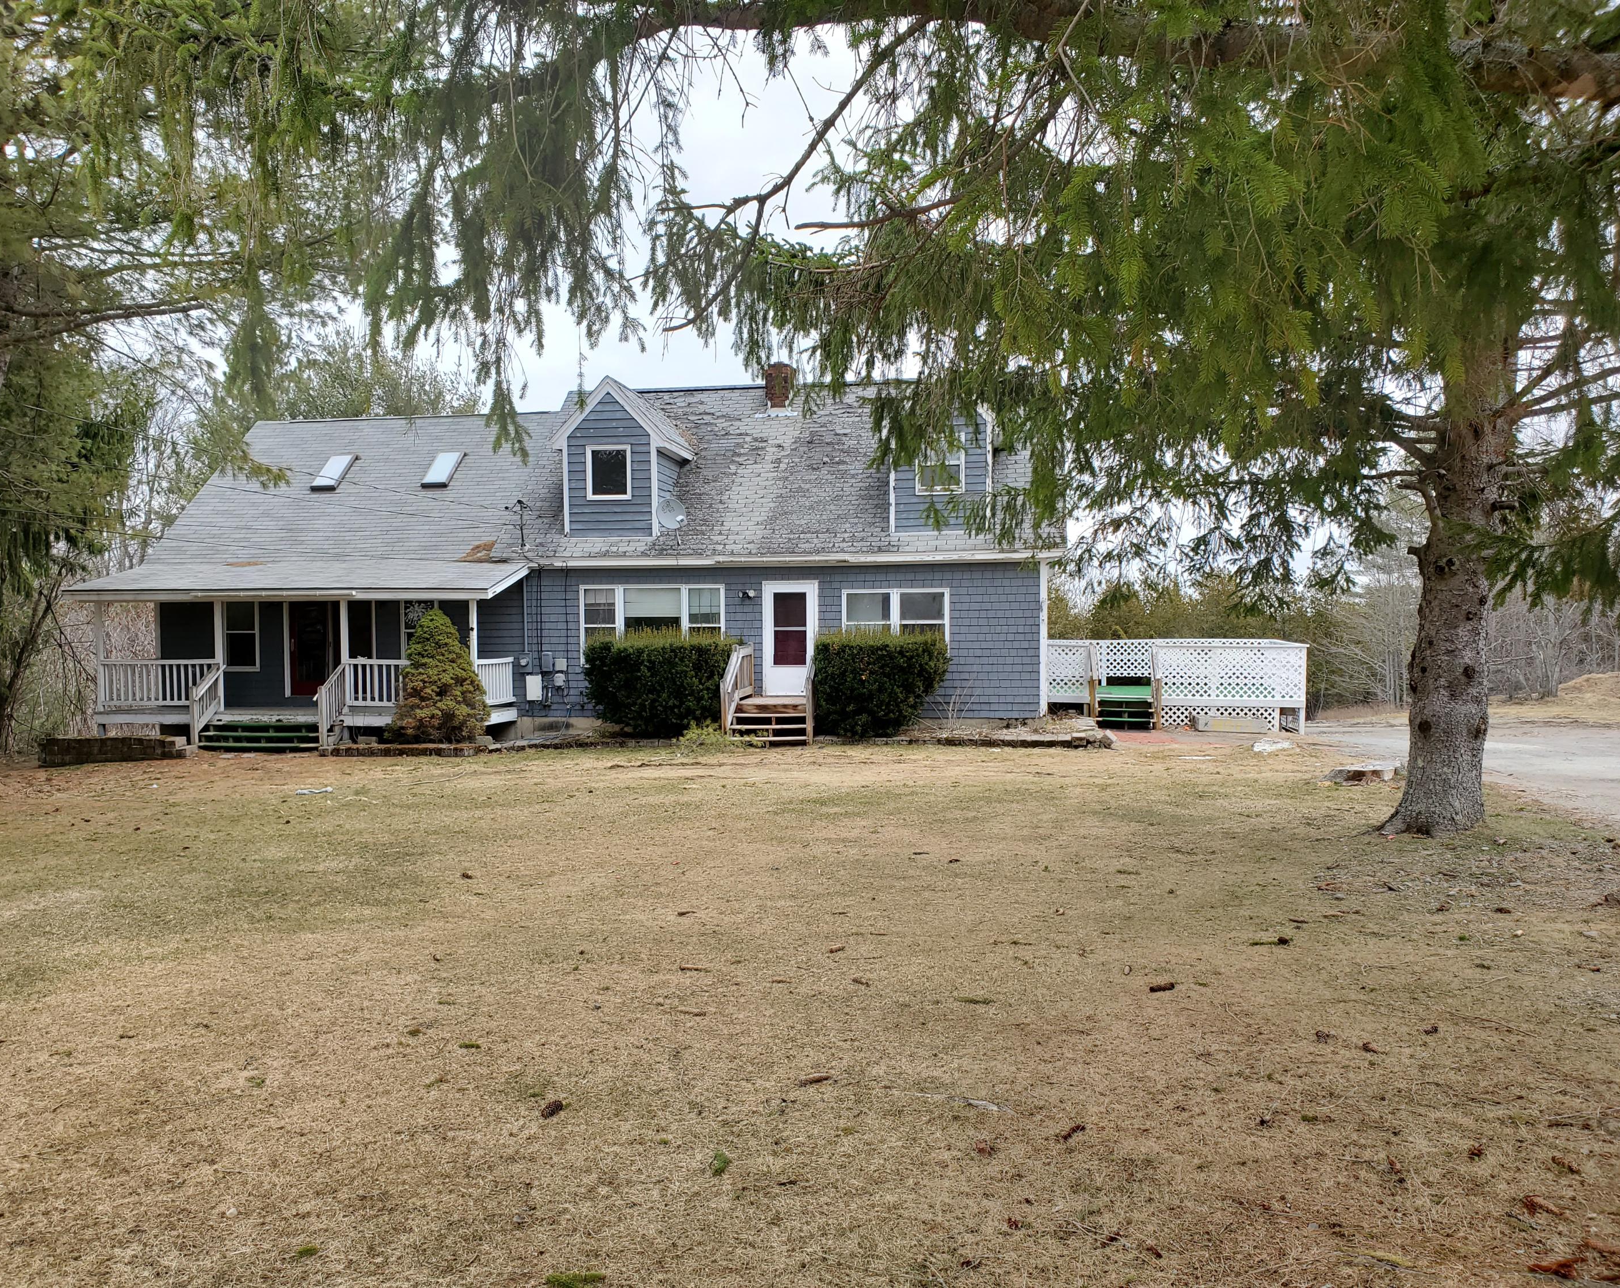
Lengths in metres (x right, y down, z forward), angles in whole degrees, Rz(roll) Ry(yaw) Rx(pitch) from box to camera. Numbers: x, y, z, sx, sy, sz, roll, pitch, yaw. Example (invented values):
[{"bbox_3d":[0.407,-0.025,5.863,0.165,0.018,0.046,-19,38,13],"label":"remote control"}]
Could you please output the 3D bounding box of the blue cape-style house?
[{"bbox_3d":[-3.788,-1.945,26.932,17.730,7.120,11.250,0,2,10],"label":"blue cape-style house"}]

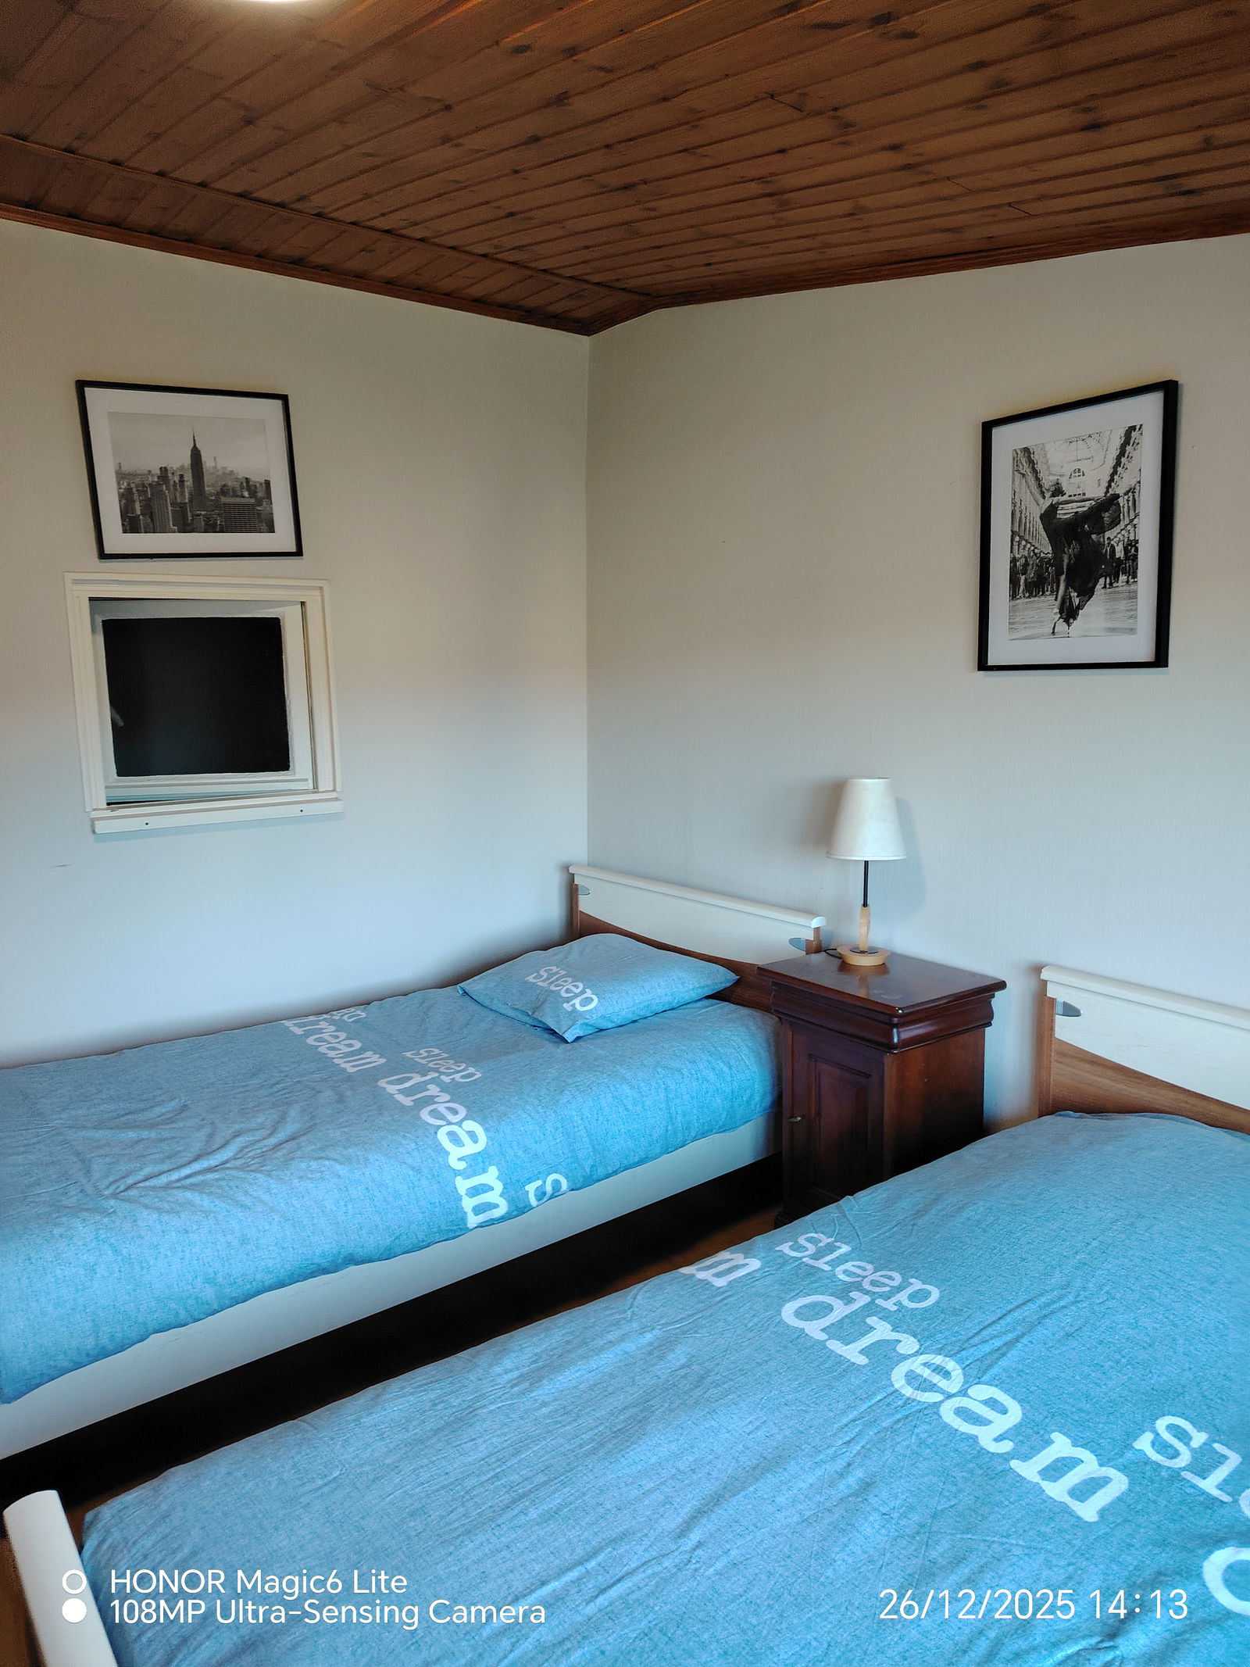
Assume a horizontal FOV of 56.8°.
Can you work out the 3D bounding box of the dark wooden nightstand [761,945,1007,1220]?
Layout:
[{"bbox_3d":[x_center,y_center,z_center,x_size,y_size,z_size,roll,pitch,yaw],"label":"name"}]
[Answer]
[{"bbox_3d":[0.579,0.653,2.667,0.351,0.670,0.448,-7,10,-35],"label":"dark wooden nightstand"}]

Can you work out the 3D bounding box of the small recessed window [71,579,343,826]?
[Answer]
[{"bbox_3d":[-1.105,-0.355,3.080,0.669,0.636,0.100,-7,11,-35],"label":"small recessed window"}]

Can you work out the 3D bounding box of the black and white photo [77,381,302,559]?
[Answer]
[{"bbox_3d":[-1.099,-0.920,2.963,0.518,0.418,0.024,-10,12,-35],"label":"black and white photo"}]

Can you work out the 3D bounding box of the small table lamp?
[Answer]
[{"bbox_3d":[0.564,0.088,2.712,0.188,0.435,0.188,-1,9,0],"label":"small table lamp"}]

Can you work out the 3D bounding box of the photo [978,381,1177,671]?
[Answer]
[{"bbox_3d":[0.901,-0.595,2.334,0.024,0.521,0.421,-8,10,-36],"label":"photo"}]

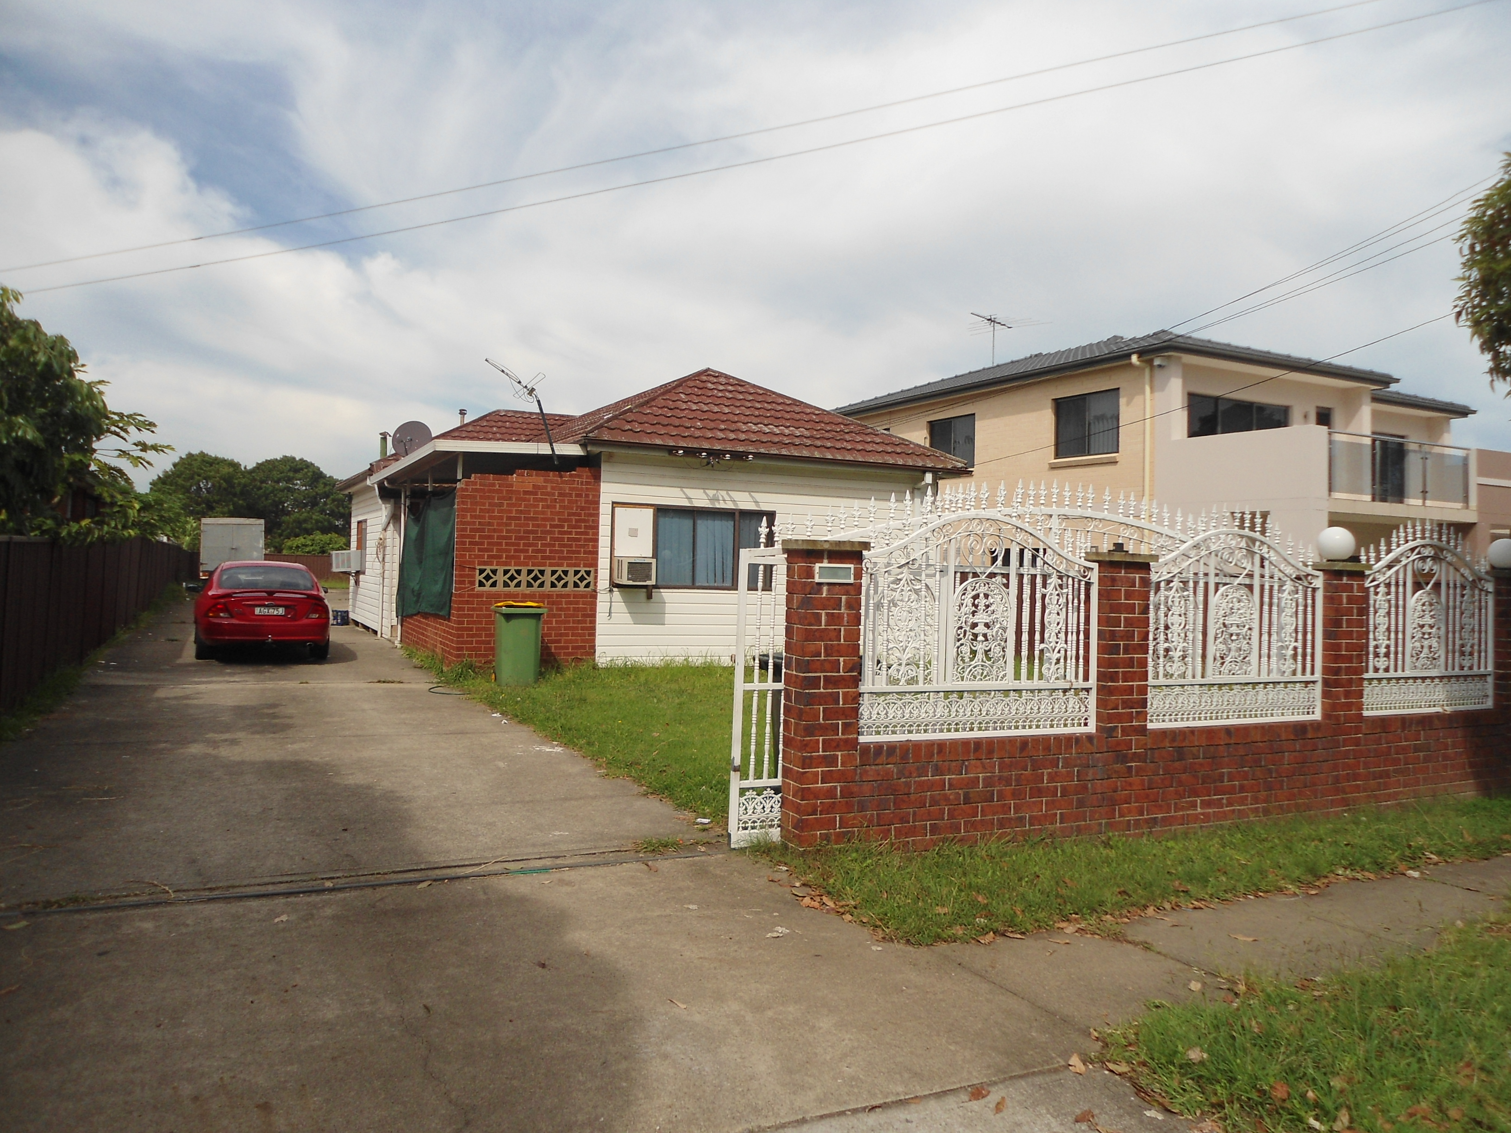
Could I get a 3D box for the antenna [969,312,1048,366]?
[{"bbox_3d":[6.470,-6.120,30.800,2.400,1.550,2.000,1,0,42],"label":"antenna"}]

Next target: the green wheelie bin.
[{"bbox_3d":[-2.980,0.962,14.300,0.580,1.070,0.730,2,0,-25],"label":"green wheelie bin"}]

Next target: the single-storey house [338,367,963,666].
[{"bbox_3d":[-3.370,-0.953,22.370,8.200,4.870,14.200,2,0,-25],"label":"single-storey house"}]

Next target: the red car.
[{"bbox_3d":[-7.660,0.631,17.710,1.870,1.430,4.900,2,0,-25],"label":"red car"}]

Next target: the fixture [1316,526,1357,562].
[{"bbox_3d":[4.290,-0.165,8.370,0.250,0.260,0.250,2,0,-28],"label":"fixture"}]

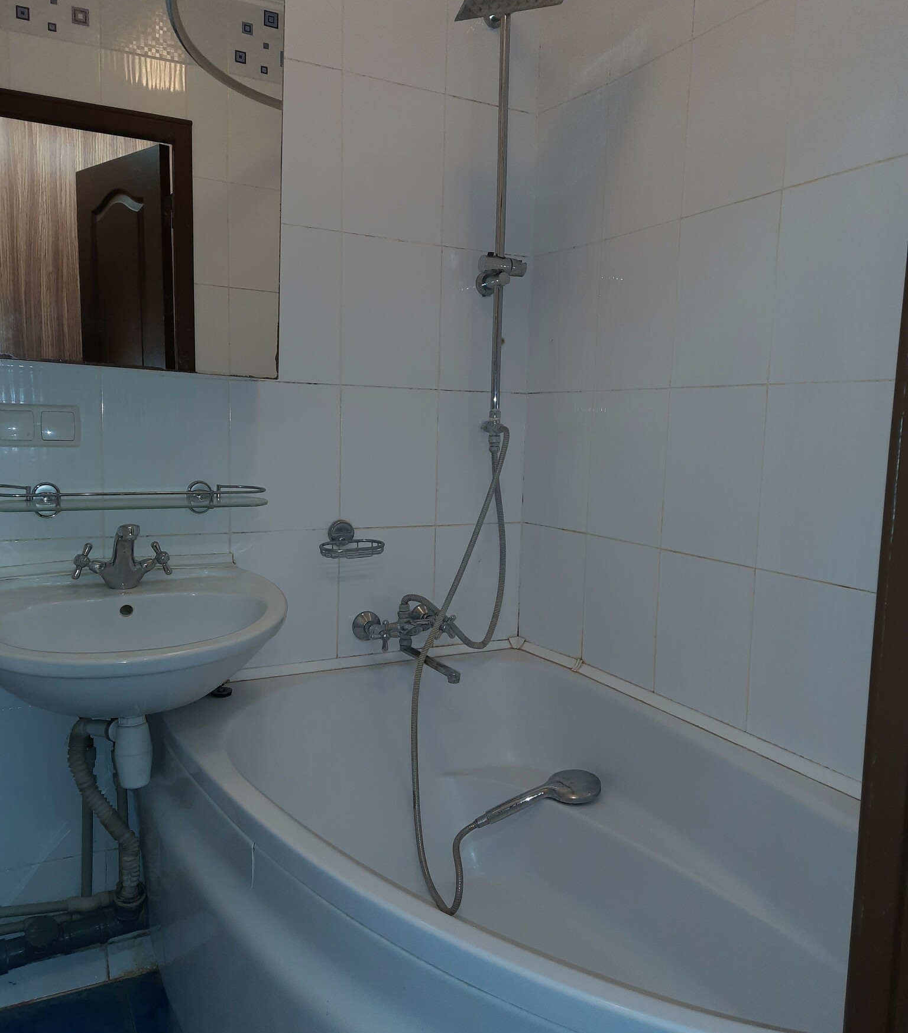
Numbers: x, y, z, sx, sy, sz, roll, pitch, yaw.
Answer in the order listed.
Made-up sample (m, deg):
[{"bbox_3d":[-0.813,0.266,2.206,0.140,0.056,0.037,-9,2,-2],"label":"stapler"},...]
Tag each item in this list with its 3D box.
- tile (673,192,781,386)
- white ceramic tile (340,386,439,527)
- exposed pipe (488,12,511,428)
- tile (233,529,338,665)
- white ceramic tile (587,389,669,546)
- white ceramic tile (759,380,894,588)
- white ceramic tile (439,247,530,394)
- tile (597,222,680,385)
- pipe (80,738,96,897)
[{"bbox_3d":[0.508,-0.411,1.576,0.009,0.331,0.249,-2,8,-29],"label":"tile"},{"bbox_3d":[-0.154,-0.140,1.982,0.249,0.331,0.009,-2,8,-28],"label":"white ceramic tile"},{"bbox_3d":[0.109,-0.705,1.990,0.024,0.990,0.024,-3,8,-29],"label":"exposed pipe"},{"bbox_3d":[-0.381,0.184,1.904,0.250,0.310,0.010,-2,8,-29],"label":"tile"},{"bbox_3d":[0.372,-0.110,1.842,0.010,0.332,0.250,-2,7,-29],"label":"white ceramic tile"},{"bbox_3d":[0.619,-0.053,1.395,0.010,0.330,0.250,-2,8,-29],"label":"white ceramic tile"},{"bbox_3d":[0.078,-0.479,2.071,0.250,0.330,0.010,-2,8,-29],"label":"white ceramic tile"},{"bbox_3d":[0.386,-0.439,1.789,0.009,0.331,0.249,-2,8,-29],"label":"tile"},{"bbox_3d":[-0.744,0.611,1.706,0.022,0.360,0.022,-2,7,-29],"label":"pipe"}]

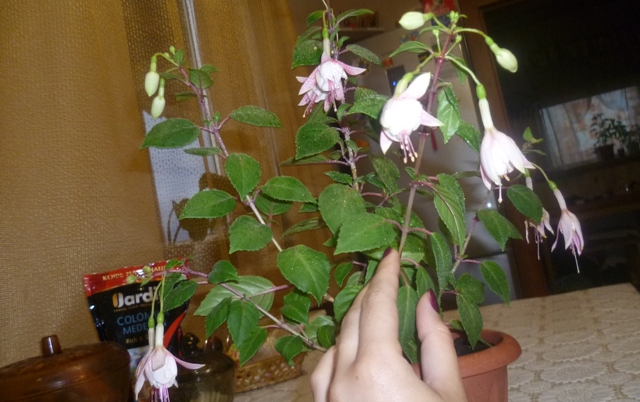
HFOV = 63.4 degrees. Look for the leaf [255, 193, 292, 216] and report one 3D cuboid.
[{"bbox_3d":[-0.044,0.003,0.485,0.034,0.019,0.017,0,-24,0],"label":"leaf"}]

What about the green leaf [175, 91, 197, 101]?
[{"bbox_3d":[-0.125,-0.097,0.480,0.019,0.007,0.013,0,0,0],"label":"green leaf"}]

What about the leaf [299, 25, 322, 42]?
[{"bbox_3d":[-0.009,-0.153,0.470,0.023,0.016,0.012,-13,-18,1],"label":"leaf"}]

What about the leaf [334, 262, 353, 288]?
[{"bbox_3d":[0.020,0.064,0.450,0.015,0.025,0.007,23,-16,7],"label":"leaf"}]

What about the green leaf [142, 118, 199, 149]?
[{"bbox_3d":[-0.140,-0.061,0.483,0.058,0.041,0.010,-20,-35,-3],"label":"green leaf"}]

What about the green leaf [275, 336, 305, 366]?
[{"bbox_3d":[-0.027,0.130,0.450,0.024,0.025,0.013,-6,-18,9],"label":"green leaf"}]

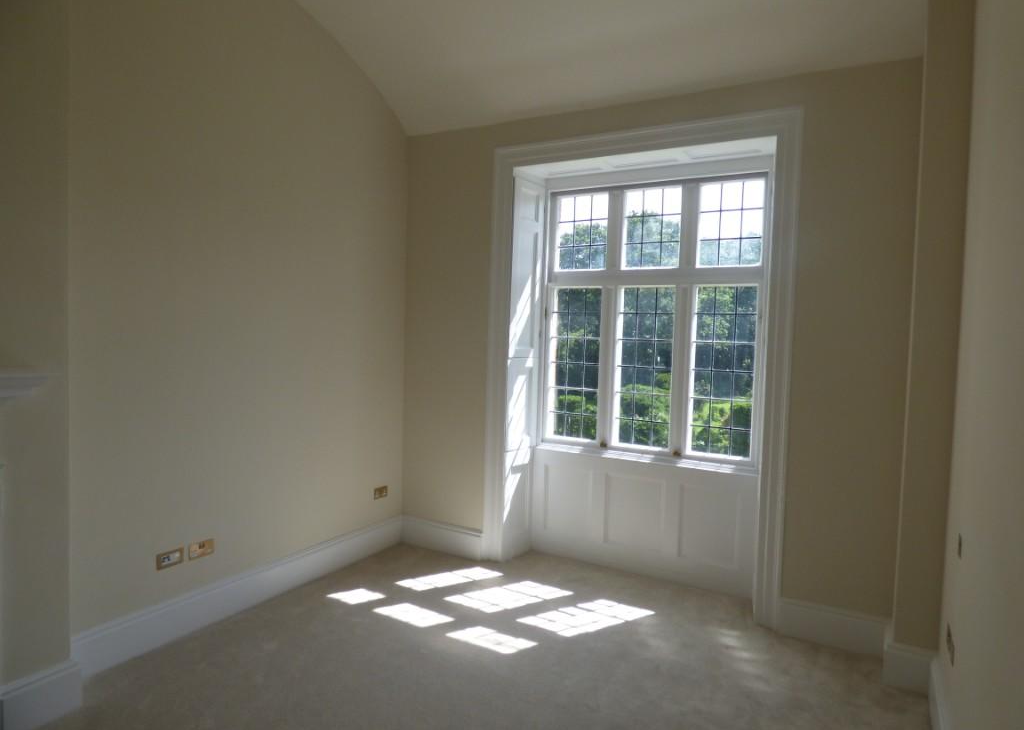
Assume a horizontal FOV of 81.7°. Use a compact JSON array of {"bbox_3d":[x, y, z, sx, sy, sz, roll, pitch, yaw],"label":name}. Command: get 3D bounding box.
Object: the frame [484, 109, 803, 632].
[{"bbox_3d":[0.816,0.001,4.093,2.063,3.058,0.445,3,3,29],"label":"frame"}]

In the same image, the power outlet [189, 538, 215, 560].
[{"bbox_3d":[-1.750,1.029,3.331,0.013,0.082,0.148,3,3,29],"label":"power outlet"}]

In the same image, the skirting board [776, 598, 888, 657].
[{"bbox_3d":[1.809,1.483,3.357,0.504,0.220,0.030,3,3,29],"label":"skirting board"}]

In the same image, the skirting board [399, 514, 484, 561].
[{"bbox_3d":[-0.575,1.354,4.668,0.793,0.222,0.030,3,3,29],"label":"skirting board"}]

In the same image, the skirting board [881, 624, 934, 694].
[{"bbox_3d":[2.021,1.502,3.046,0.212,0.222,0.294,3,3,29],"label":"skirting board"}]

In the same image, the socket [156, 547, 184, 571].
[{"bbox_3d":[-1.835,1.035,3.177,0.013,0.081,0.148,3,3,29],"label":"socket"}]

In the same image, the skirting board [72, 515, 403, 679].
[{"bbox_3d":[-1.500,1.364,3.804,0.030,0.218,2.394,3,3,29],"label":"skirting board"}]

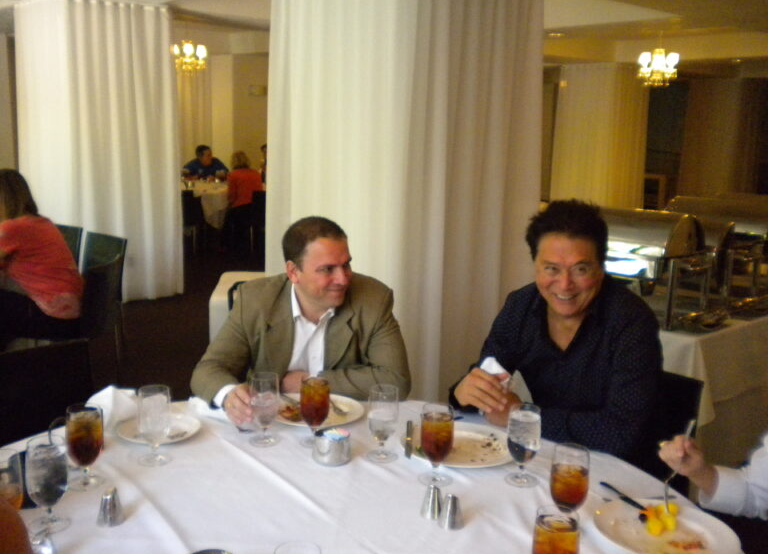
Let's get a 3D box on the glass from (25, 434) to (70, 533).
[{"bbox_3d":[-0.637,0.393,1.473,0.076,0.168,0.076,1,10,0],"label":"glass"}]

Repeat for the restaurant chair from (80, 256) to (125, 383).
[{"bbox_3d":[-1.743,0.315,4.163,0.560,0.820,0.460,2,10,0],"label":"restaurant chair"}]

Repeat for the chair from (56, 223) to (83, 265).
[{"bbox_3d":[-2.440,0.077,5.397,0.460,0.820,0.560,6,11,24],"label":"chair"}]

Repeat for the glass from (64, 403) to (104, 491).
[{"bbox_3d":[-0.619,0.354,1.614,0.074,0.165,0.074,2,10,0],"label":"glass"}]

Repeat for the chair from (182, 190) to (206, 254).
[{"bbox_3d":[-2.547,-0.711,9.779,0.470,0.800,0.520,3,10,8],"label":"chair"}]

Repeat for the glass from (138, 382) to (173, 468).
[{"bbox_3d":[-0.526,0.341,1.783,0.075,0.166,0.075,2,10,0],"label":"glass"}]

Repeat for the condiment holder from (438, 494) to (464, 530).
[{"bbox_3d":[0.132,0.452,1.503,0.048,0.060,0.048,2,10,0],"label":"condiment holder"}]

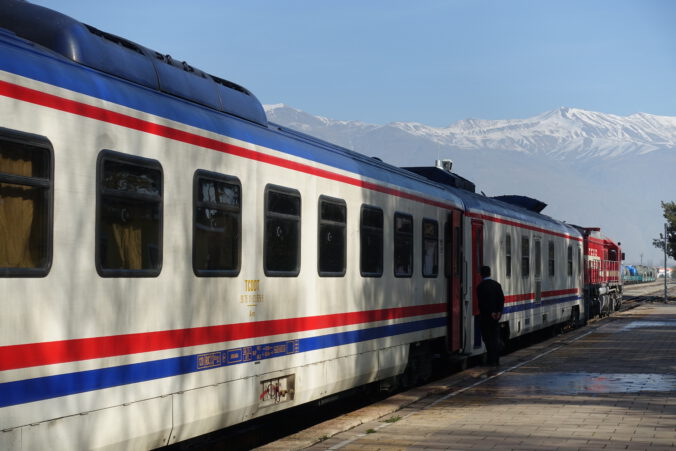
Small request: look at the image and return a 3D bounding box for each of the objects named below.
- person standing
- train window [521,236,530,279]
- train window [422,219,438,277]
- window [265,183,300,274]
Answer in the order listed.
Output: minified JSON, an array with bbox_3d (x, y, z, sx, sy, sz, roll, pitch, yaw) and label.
[{"bbox_3d":[2.671,1.580,22.950,0.540,1.740,0.380,2,-3,-42],"label":"person standing"},{"bbox_3d":[4.626,0.796,32.498,0.080,1.020,1.300,-1,-2,16],"label":"train window"},{"bbox_3d":[1.495,0.374,21.494,0.080,0.975,1.270,-1,-2,16],"label":"train window"},{"bbox_3d":[-0.608,0.069,14.103,0.080,0.975,1.270,-1,-2,16],"label":"window"}]

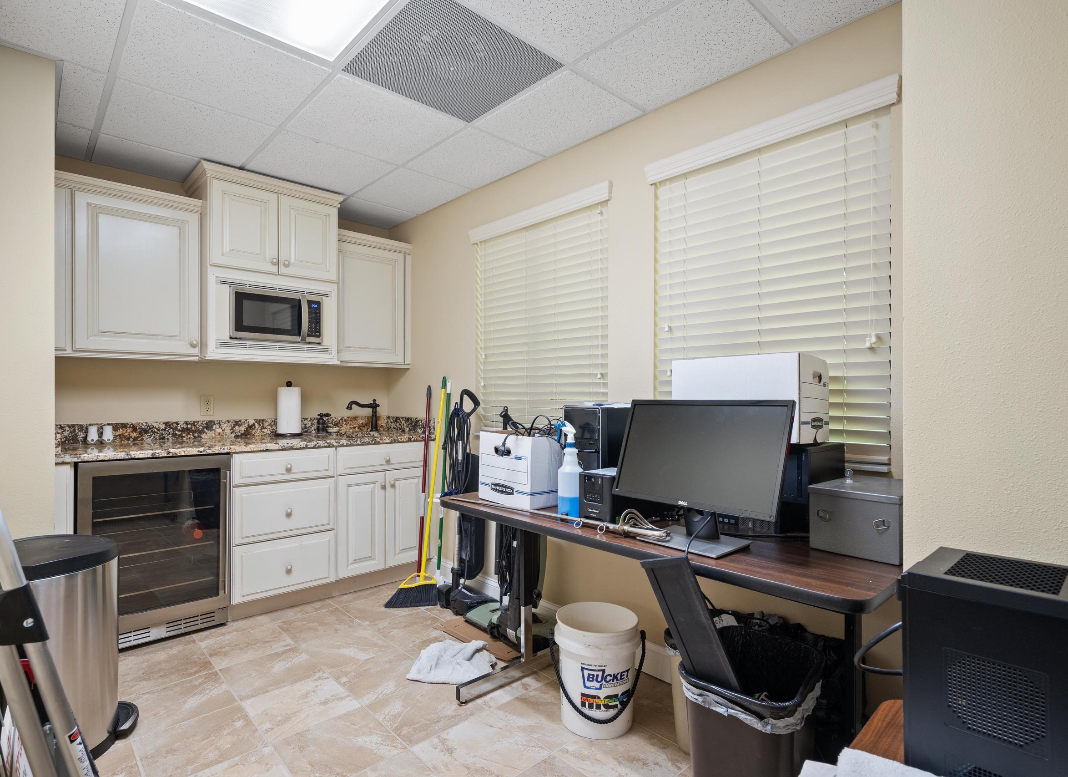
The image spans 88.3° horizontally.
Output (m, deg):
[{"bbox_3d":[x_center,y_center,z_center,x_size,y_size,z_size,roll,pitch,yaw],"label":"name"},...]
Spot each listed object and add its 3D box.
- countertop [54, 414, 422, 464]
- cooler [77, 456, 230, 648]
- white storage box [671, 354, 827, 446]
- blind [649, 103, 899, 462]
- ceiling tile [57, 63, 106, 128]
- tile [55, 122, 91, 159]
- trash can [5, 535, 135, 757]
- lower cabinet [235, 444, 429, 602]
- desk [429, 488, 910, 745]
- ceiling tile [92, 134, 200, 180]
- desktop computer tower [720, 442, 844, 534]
[{"bbox_3d":[-1.527,0.258,3.110,1.845,0.140,0.630,1,-1,-43],"label":"countertop"},{"bbox_3d":[-1.920,0.756,2.741,0.590,0.860,0.580,1,-1,-43],"label":"cooler"},{"bbox_3d":[0.716,0.035,1.825,0.405,0.264,0.307,0,-1,42],"label":"white storage box"},{"bbox_3d":[0.809,-0.330,2.013,0.060,1.130,0.870,0,-1,-43],"label":"blind"},{"bbox_3d":[-1.854,-1.185,2.241,0.145,0.020,0.600,1,-1,-43],"label":"ceiling tile"},{"bbox_3d":[-2.209,-1.186,2.641,0.135,0.020,0.440,0,-1,-43],"label":"tile"},{"bbox_3d":[-1.557,0.850,1.826,0.405,0.660,0.415,0,-1,-43],"label":"trash can"},{"bbox_3d":[-1.295,0.744,3.354,1.150,0.830,0.610,0,-1,-43],"label":"lower cabinet"},{"bbox_3d":[0.377,0.808,1.874,0.690,0.745,1.525,1,-1,-43],"label":"desk"},{"bbox_3d":[-1.936,-1.183,2.894,0.600,0.020,0.440,0,-1,-43],"label":"ceiling tile"},{"bbox_3d":[0.756,0.301,1.784,0.290,0.265,0.370,1,-1,-43],"label":"desktop computer tower"}]

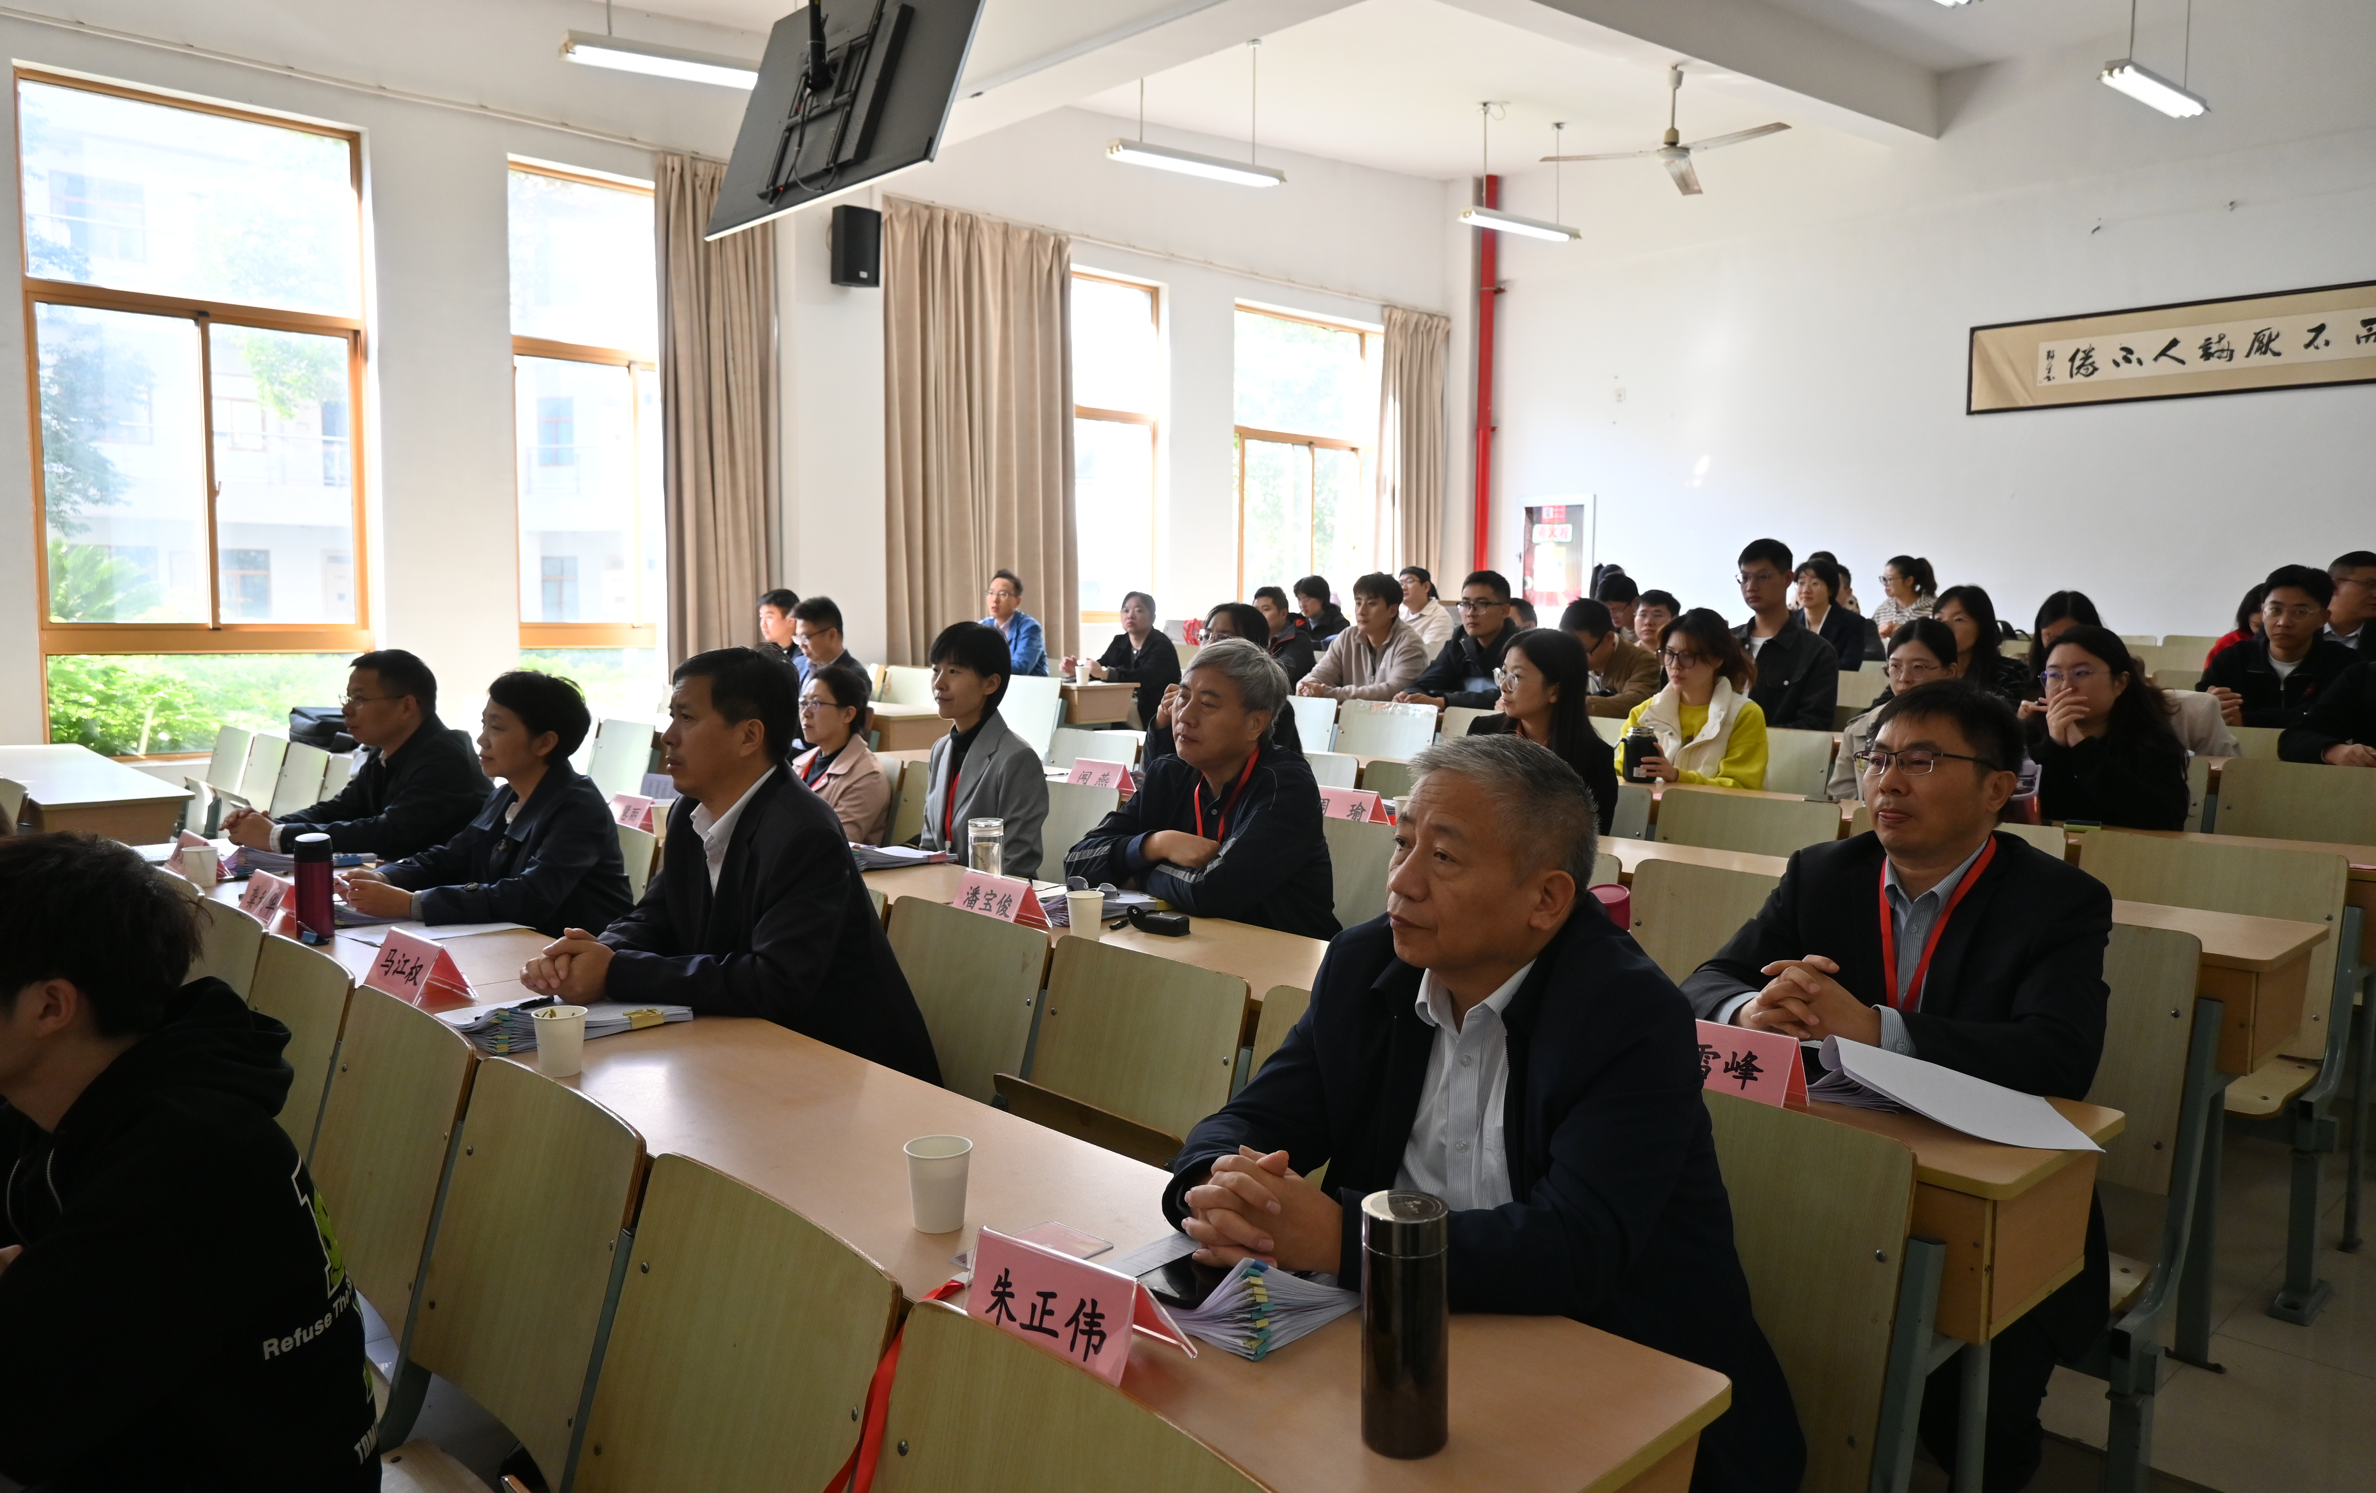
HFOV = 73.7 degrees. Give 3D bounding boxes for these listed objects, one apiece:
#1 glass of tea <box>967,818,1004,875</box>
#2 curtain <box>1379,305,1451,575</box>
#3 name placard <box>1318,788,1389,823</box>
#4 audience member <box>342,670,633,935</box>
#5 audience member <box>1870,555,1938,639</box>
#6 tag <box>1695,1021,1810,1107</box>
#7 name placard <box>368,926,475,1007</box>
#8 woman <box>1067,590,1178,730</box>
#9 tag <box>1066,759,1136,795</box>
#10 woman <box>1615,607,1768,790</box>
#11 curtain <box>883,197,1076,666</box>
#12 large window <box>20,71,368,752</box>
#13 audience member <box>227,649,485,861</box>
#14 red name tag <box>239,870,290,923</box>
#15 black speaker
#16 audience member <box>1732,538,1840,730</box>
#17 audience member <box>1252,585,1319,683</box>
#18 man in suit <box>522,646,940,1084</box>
[{"bbox_3d":[-0.439,0.250,3.448,0.072,0.175,0.072,0,5,0],"label":"glass of tea"},{"bbox_3d":[1.846,-2.028,12.727,0.900,2.850,0.150,-5,7,-44],"label":"curtain"},{"bbox_3d":[0.415,0.156,4.105,0.200,0.090,0.092,5,7,44],"label":"name placard"},{"bbox_3d":[-1.385,0.446,3.328,0.680,1.225,0.500,-4,7,-43],"label":"audience member"},{"bbox_3d":[3.668,-0.398,8.252,0.660,1.170,0.480,-2,6,-33],"label":"audience member"},{"bbox_3d":[0.714,0.416,2.106,0.080,0.090,0.200,-4,7,-42],"label":"tag"},{"bbox_3d":[-1.263,0.360,2.602,0.205,0.091,0.093,5,7,43],"label":"name placard"},{"bbox_3d":[-0.374,-0.184,8.073,0.740,1.220,0.520,-4,7,-43],"label":"woman"},{"bbox_3d":[-0.229,0.084,4.420,0.090,0.085,0.200,-4,7,-43],"label":"tag"},{"bbox_3d":[1.419,0.227,4.669,0.630,1.271,0.480,-4,7,-43],"label":"woman"},{"bbox_3d":[-1.254,-1.824,9.800,1.438,2.793,0.160,-4,7,-43],"label":"curtain"},{"bbox_3d":[-4.110,-1.327,6.724,1.270,2.720,0.100,-4,7,-43],"label":"large window"},{"bbox_3d":[-2.013,0.377,3.983,0.720,1.250,0.530,-4,7,-43],"label":"audience member"},{"bbox_3d":[-1.787,0.298,3.116,0.200,0.090,0.100,5,7,42],"label":"red name tag"},{"bbox_3d":[-1.954,-2.952,9.343,0.260,0.440,0.220,-3,6,-35],"label":"black speaker"},{"bbox_3d":[2.025,-0.039,5.638,0.700,1.394,0.500,-4,7,-43],"label":"audience member"},{"bbox_3d":[0.454,-0.325,9.100,0.750,1.190,0.520,-5,7,-44],"label":"audience member"},{"bbox_3d":[-0.792,0.491,2.715,0.750,1.322,0.550,-4,7,-43],"label":"man in suit"}]

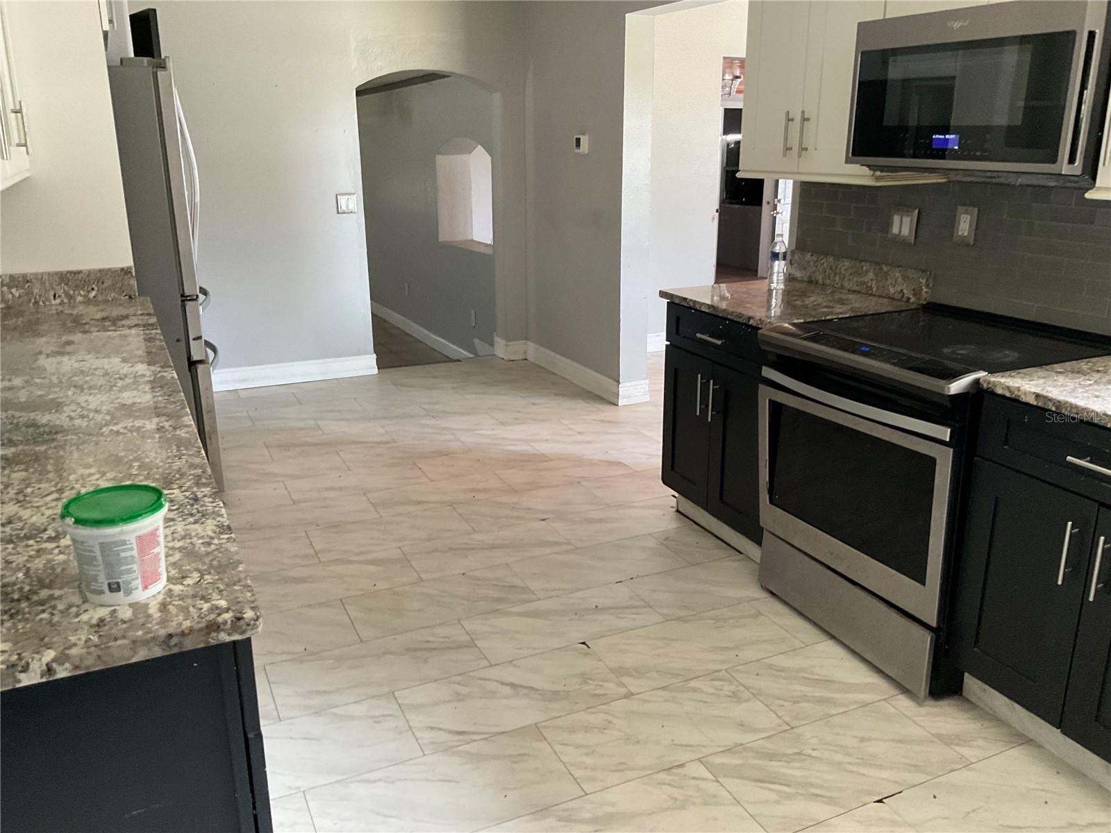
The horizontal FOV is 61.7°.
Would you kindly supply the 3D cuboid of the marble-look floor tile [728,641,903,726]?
[{"bbox_3d":[0.843,0.751,2.726,0.608,0.011,0.306,-8,19,-23],"label":"marble-look floor tile"}]

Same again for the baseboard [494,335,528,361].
[{"bbox_3d":[-0.312,-0.481,6.518,0.150,0.133,0.210,-8,19,-23],"label":"baseboard"}]

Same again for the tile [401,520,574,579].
[{"bbox_3d":[-0.255,0.509,3.554,0.608,0.011,0.306,-8,19,-23],"label":"tile"}]

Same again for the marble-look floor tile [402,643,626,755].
[{"bbox_3d":[-0.120,0.789,2.631,0.607,0.010,0.305,-8,19,-23],"label":"marble-look floor tile"}]

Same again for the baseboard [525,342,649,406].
[{"bbox_3d":[0.189,-0.304,5.904,0.200,0.135,1.278,-8,19,-23],"label":"baseboard"}]

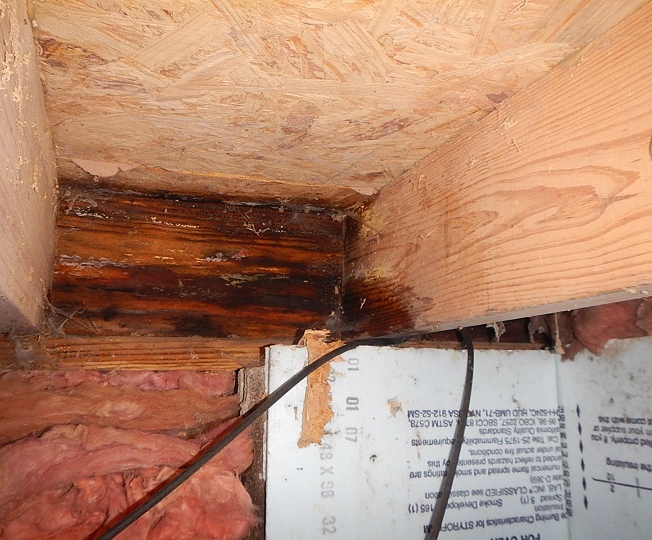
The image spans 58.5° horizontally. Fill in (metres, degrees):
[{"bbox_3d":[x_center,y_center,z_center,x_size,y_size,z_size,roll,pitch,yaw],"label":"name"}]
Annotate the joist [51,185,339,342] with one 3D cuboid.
[{"bbox_3d":[-0.153,0.003,0.766,0.370,0.186,0.040,4,-12,-20],"label":"joist"}]

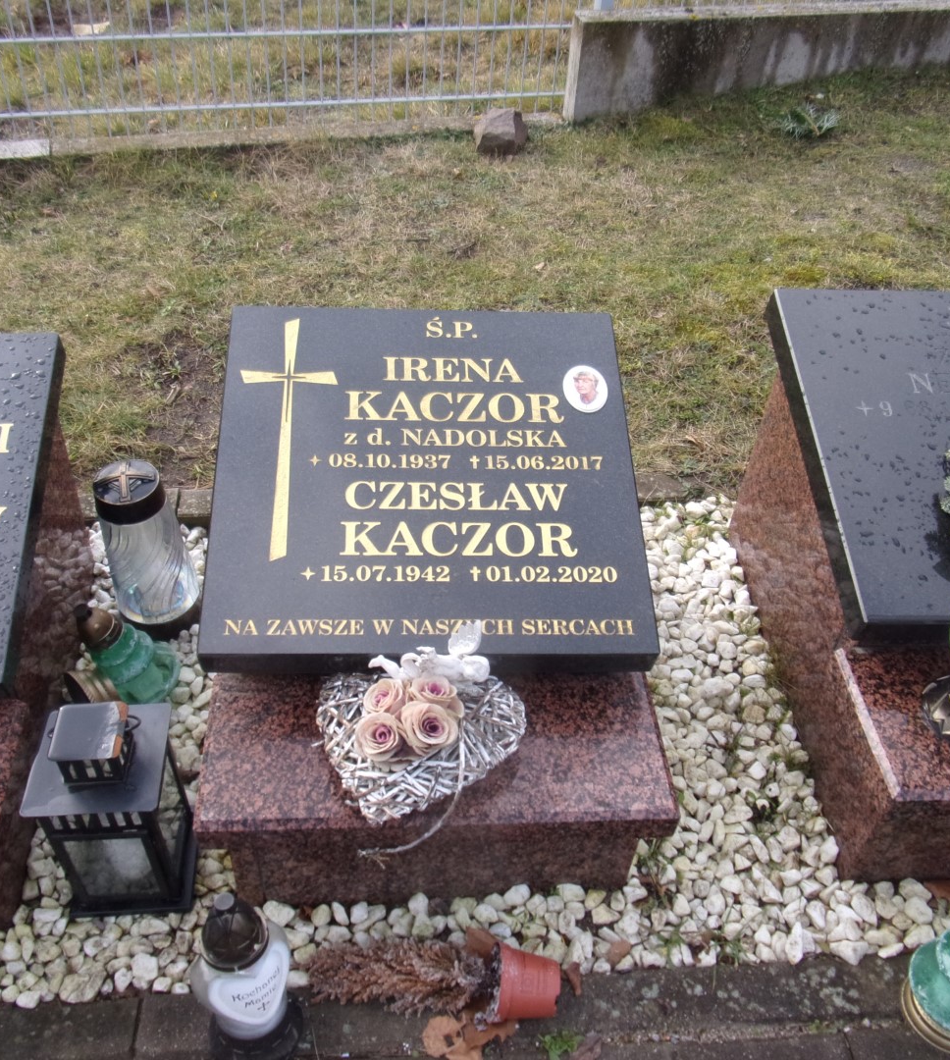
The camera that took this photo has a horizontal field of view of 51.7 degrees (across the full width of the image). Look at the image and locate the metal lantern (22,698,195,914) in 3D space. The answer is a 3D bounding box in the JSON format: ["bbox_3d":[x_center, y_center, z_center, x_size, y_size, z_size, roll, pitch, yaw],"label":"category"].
[{"bbox_3d":[-0.462,0.352,1.264,0.153,0.305,0.153,-2,45,-6],"label":"metal lantern"}]

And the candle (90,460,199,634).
[{"bbox_3d":[-0.569,0.026,1.673,0.158,0.285,0.158,5,43,0],"label":"candle"}]

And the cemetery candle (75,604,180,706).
[{"bbox_3d":[-0.586,0.187,1.579,0.145,0.240,0.145,-3,58,7],"label":"cemetery candle"}]

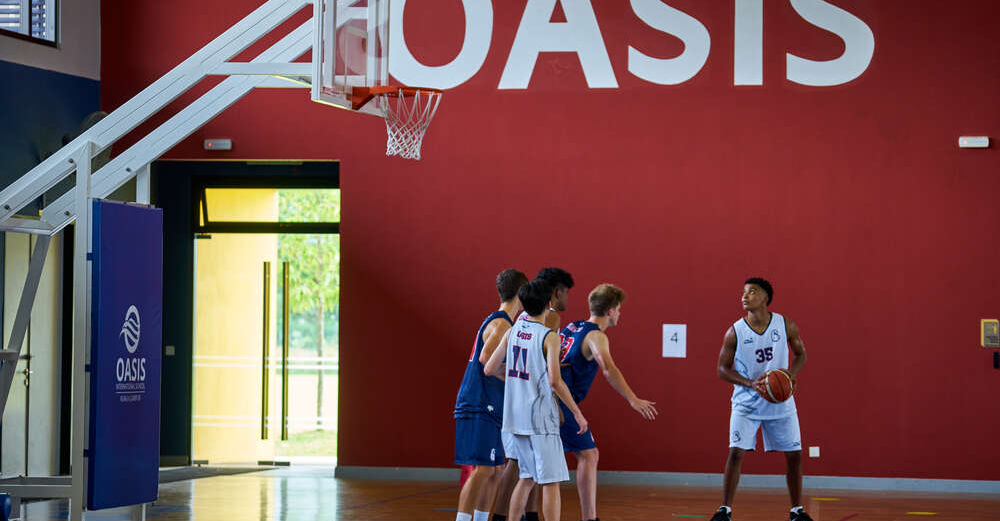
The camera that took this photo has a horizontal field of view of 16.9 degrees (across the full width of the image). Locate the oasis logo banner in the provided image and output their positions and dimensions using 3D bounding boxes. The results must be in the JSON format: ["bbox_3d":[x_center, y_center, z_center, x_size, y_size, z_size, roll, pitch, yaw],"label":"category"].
[{"bbox_3d":[-2.555,0.649,22.964,0.060,2.050,1.320,1,-2,12],"label":"oasis logo banner"}]

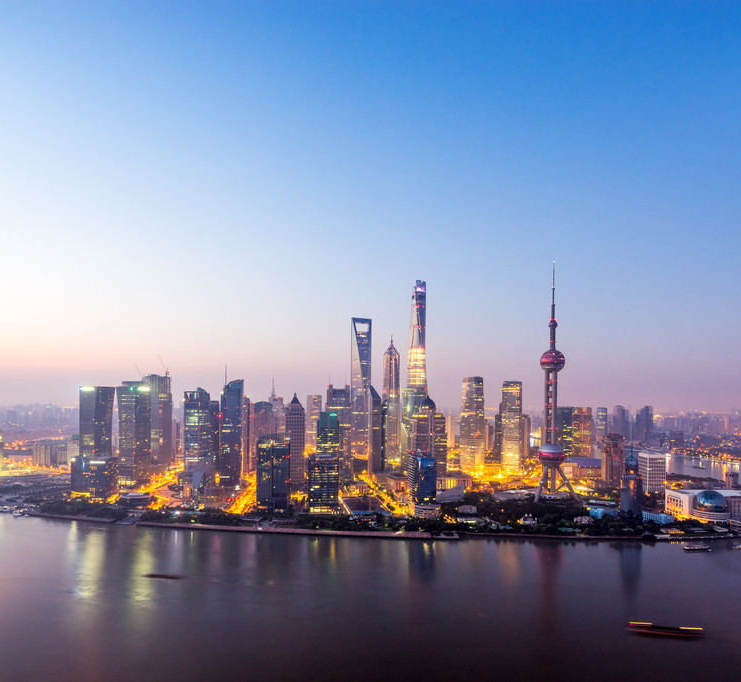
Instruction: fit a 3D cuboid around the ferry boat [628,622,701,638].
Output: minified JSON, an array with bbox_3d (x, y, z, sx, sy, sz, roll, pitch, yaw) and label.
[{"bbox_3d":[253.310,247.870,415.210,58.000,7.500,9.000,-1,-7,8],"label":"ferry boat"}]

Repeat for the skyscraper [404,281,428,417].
[{"bbox_3d":[166.770,94.500,1790.000,85.000,630.000,85.000,0,-7,0],"label":"skyscraper"}]

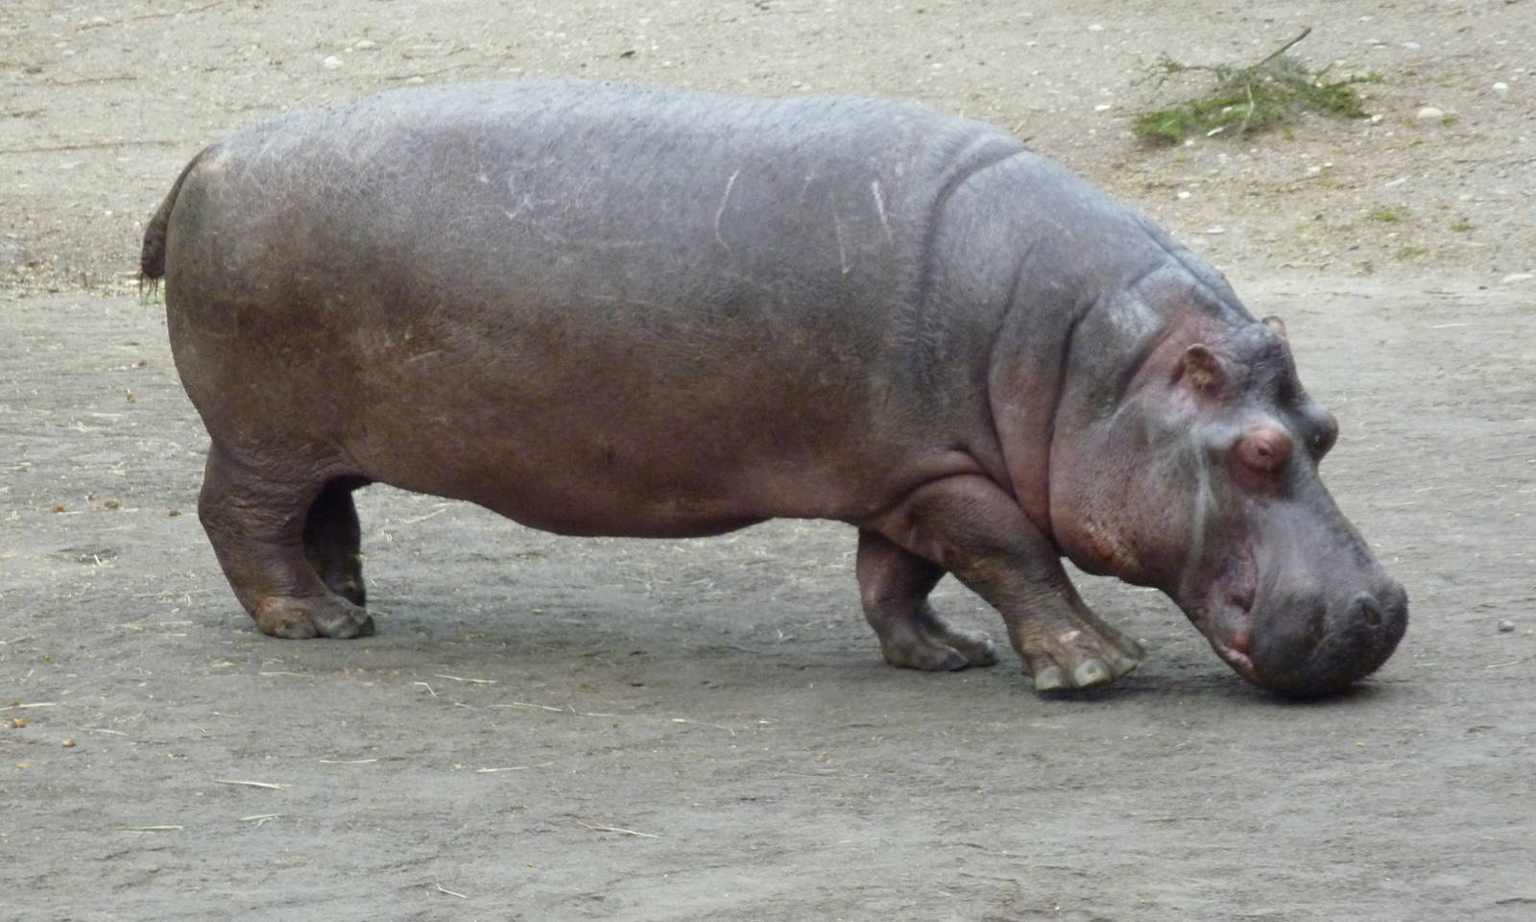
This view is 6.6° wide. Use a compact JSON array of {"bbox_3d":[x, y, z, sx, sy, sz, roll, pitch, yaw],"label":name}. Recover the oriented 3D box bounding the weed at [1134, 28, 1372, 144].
[{"bbox_3d":[1.511,-1.167,41.500,0.740,0.240,0.580,0,8,0],"label":"weed"}]

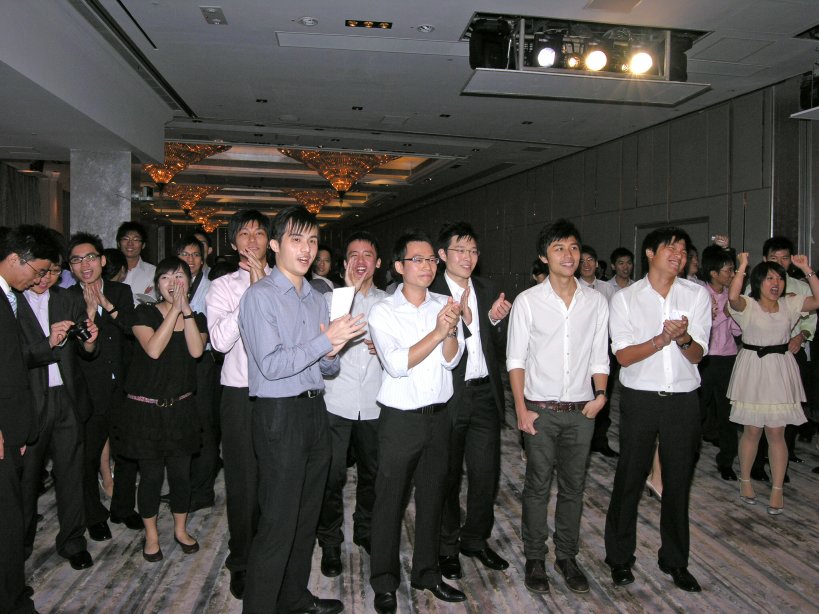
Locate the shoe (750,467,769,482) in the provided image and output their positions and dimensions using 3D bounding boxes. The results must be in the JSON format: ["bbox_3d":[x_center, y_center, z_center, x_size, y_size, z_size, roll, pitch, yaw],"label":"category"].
[{"bbox_3d":[2.579,1.200,4.240,0.105,0.110,0.290,1,5,5],"label":"shoe"}]

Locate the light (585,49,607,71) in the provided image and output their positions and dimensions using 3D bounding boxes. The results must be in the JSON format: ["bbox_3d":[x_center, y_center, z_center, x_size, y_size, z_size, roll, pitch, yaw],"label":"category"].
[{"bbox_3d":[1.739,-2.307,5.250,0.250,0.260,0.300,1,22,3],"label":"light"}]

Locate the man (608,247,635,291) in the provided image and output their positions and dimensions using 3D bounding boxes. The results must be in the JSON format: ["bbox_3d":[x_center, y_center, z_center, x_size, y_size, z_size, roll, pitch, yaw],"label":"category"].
[{"bbox_3d":[1.998,0.317,5.403,0.480,1.740,0.320,0,3,6],"label":"man"}]

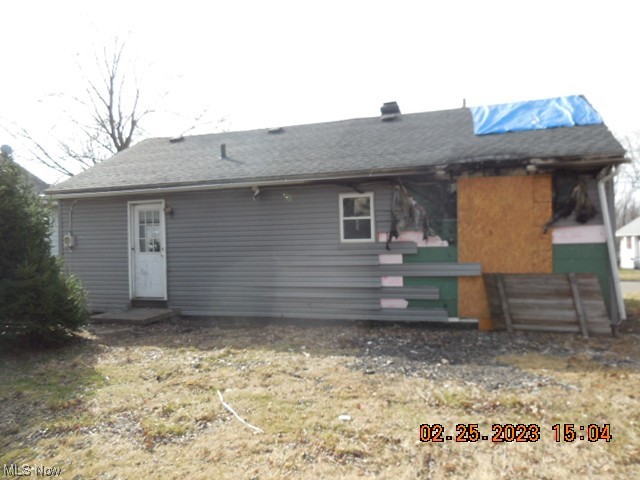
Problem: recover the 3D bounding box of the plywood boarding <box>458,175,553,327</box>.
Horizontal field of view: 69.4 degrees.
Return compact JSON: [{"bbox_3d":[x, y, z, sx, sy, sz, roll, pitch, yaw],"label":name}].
[{"bbox_3d":[3.117,0.218,7.801,1.500,2.560,0.040,-1,0,18],"label":"plywood boarding"}]

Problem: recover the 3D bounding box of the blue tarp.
[{"bbox_3d":[4.319,-2.578,9.489,2.400,0.100,2.100,-1,29,18],"label":"blue tarp"}]

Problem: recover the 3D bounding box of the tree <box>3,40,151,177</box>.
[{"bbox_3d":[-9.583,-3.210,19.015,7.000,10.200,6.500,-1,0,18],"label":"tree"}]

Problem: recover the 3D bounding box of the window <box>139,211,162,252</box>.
[{"bbox_3d":[-3.695,-0.180,10.042,0.570,0.920,0.050,-1,0,18],"label":"window"}]

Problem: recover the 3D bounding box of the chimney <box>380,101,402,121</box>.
[{"bbox_3d":[1.725,-3.100,11.151,0.420,0.430,0.420,-1,0,18],"label":"chimney"}]

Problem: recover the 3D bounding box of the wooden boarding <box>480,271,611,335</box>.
[{"bbox_3d":[3.616,1.021,7.453,1.760,0.980,0.090,-4,-17,18],"label":"wooden boarding"}]

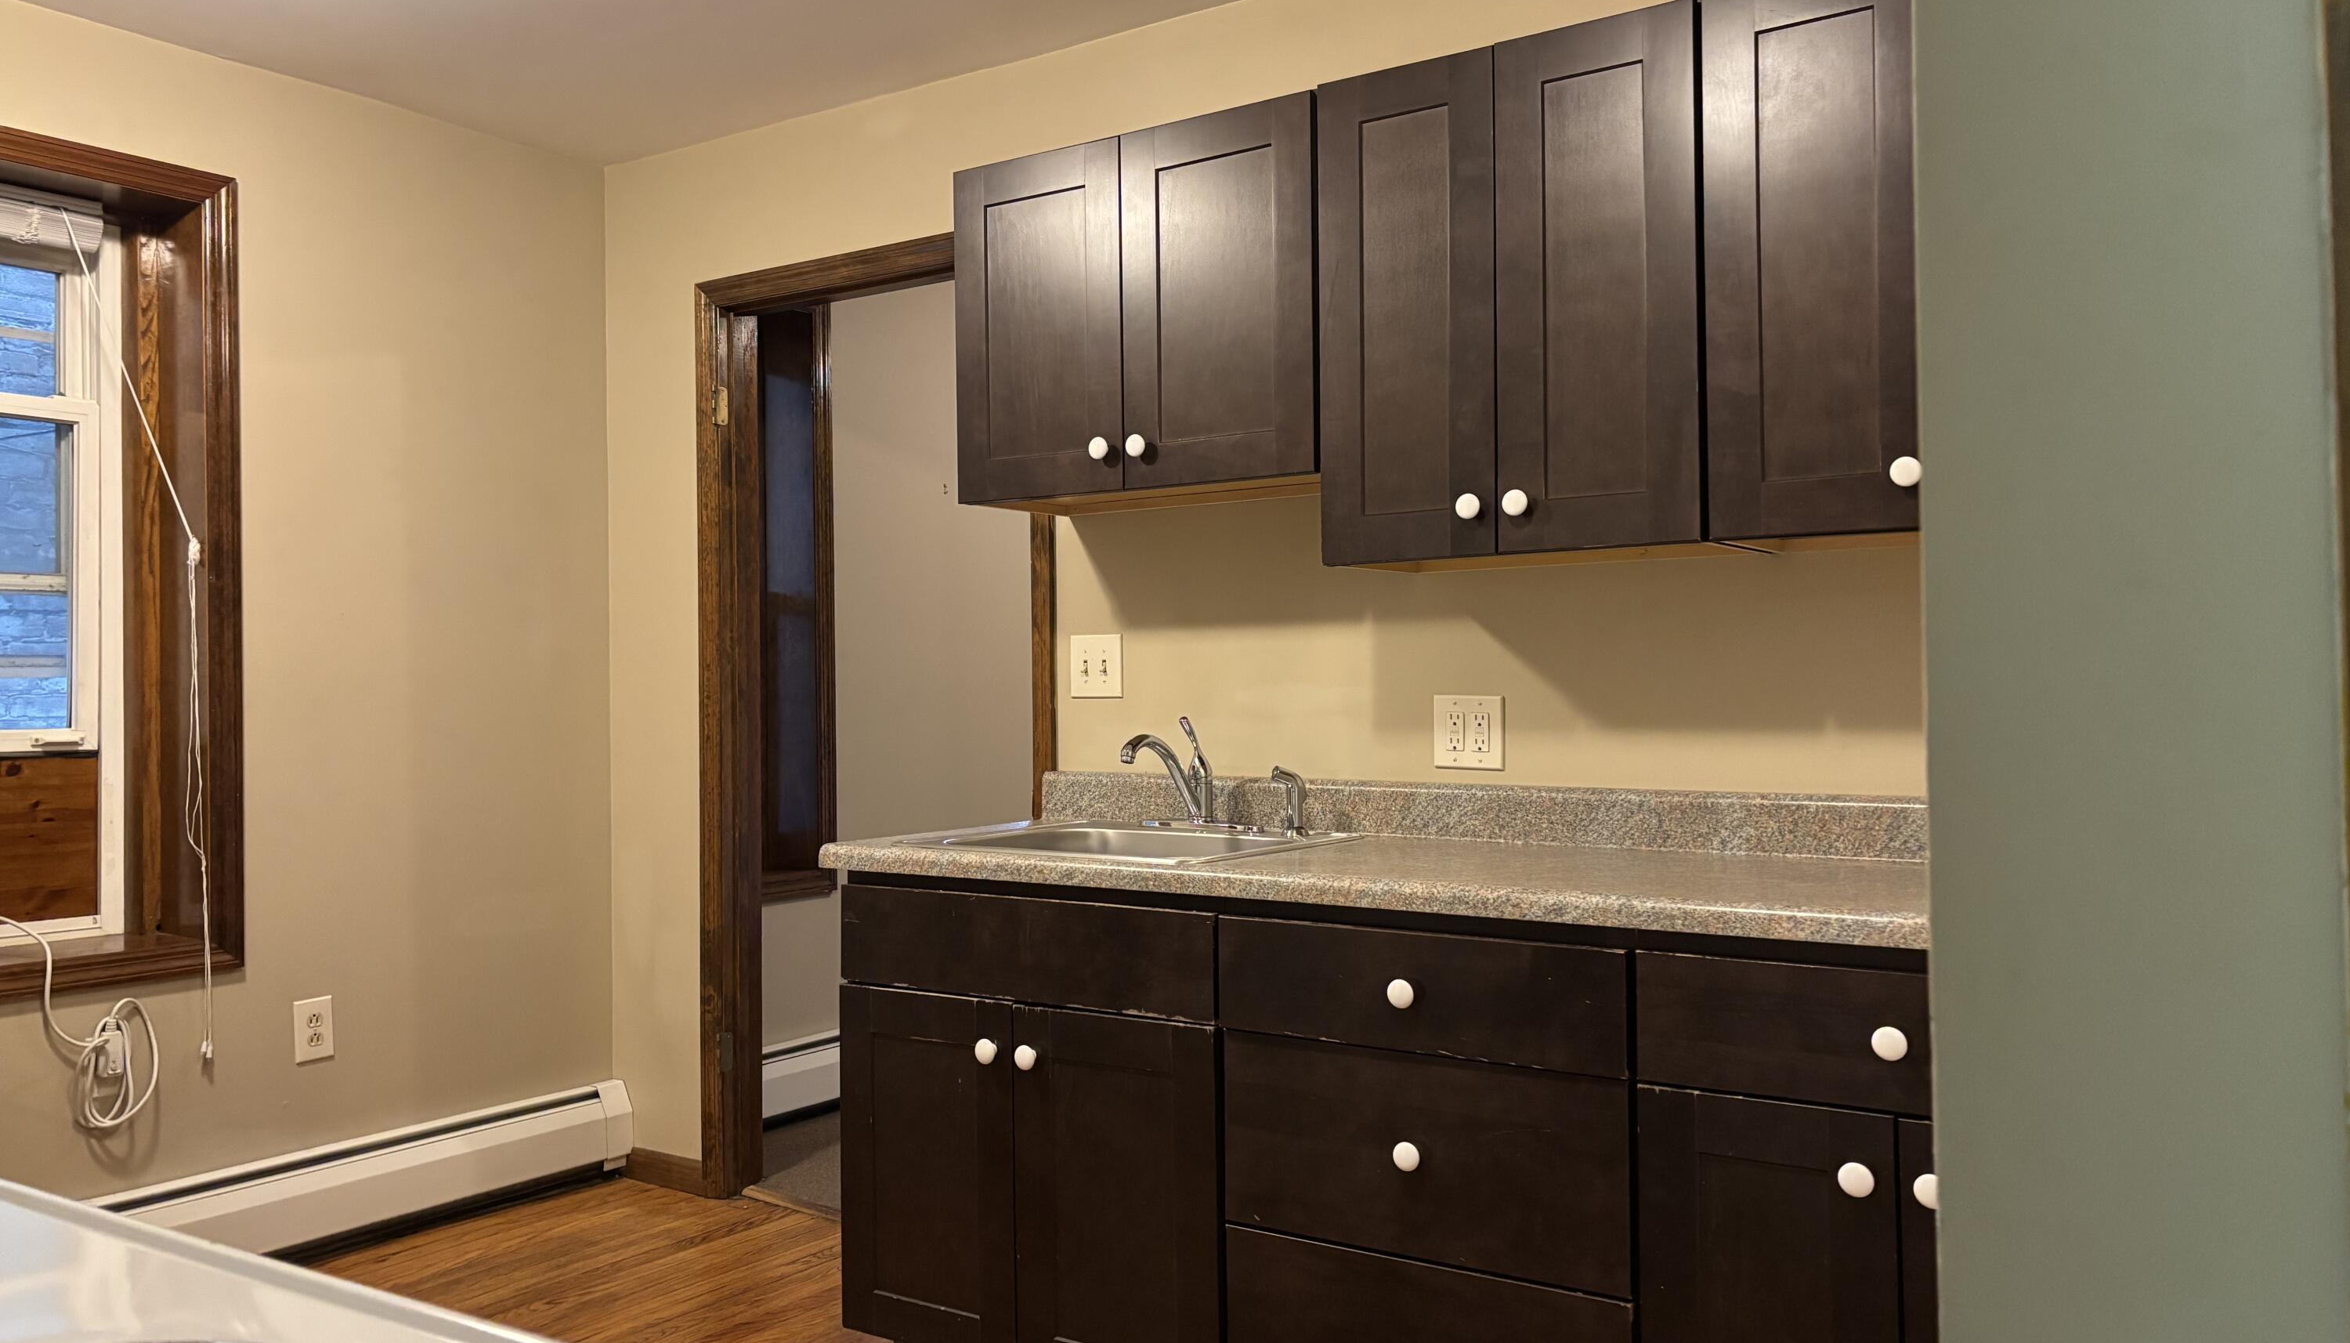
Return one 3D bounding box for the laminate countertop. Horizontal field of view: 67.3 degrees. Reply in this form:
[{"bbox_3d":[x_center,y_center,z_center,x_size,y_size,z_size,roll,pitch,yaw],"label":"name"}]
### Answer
[{"bbox_3d":[0.428,0.256,2.670,2.054,0.128,0.641,-1,0,34],"label":"laminate countertop"}]

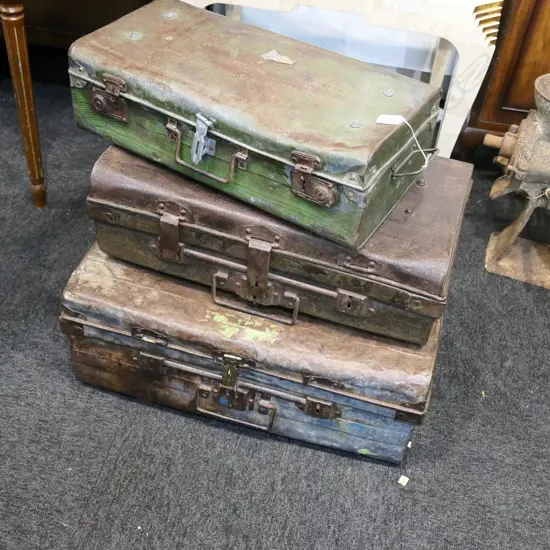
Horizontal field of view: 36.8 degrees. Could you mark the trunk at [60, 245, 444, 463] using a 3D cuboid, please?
[{"bbox_3d":[-0.024,0.081,1.665,0.690,0.273,0.378,14,46,7],"label":"trunk"}]

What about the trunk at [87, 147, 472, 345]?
[{"bbox_3d":[0.017,-0.125,1.545,0.646,0.182,0.326,16,48,9],"label":"trunk"}]

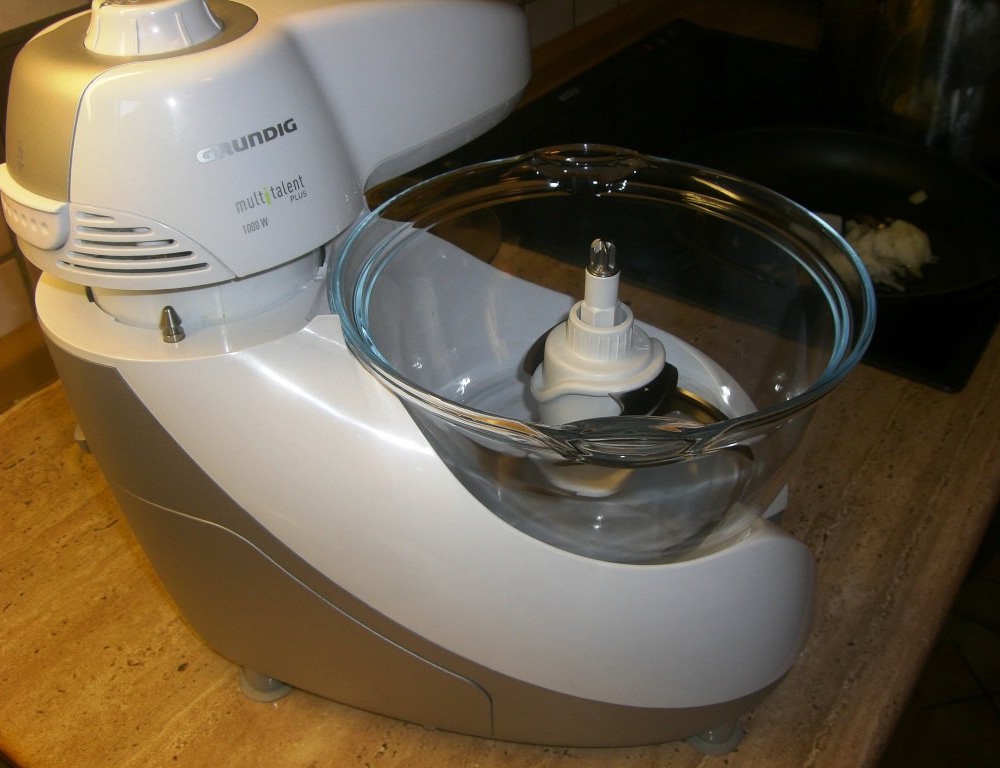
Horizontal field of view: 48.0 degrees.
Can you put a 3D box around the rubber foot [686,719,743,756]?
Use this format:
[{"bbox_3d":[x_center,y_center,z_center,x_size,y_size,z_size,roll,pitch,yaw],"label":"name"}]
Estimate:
[{"bbox_3d":[0.105,0.165,0.539,0.028,0.016,0.028,4,37,6],"label":"rubber foot"}]

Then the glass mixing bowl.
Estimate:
[{"bbox_3d":[0.048,0.004,0.567,0.250,0.144,0.272,0,37,0],"label":"glass mixing bowl"}]

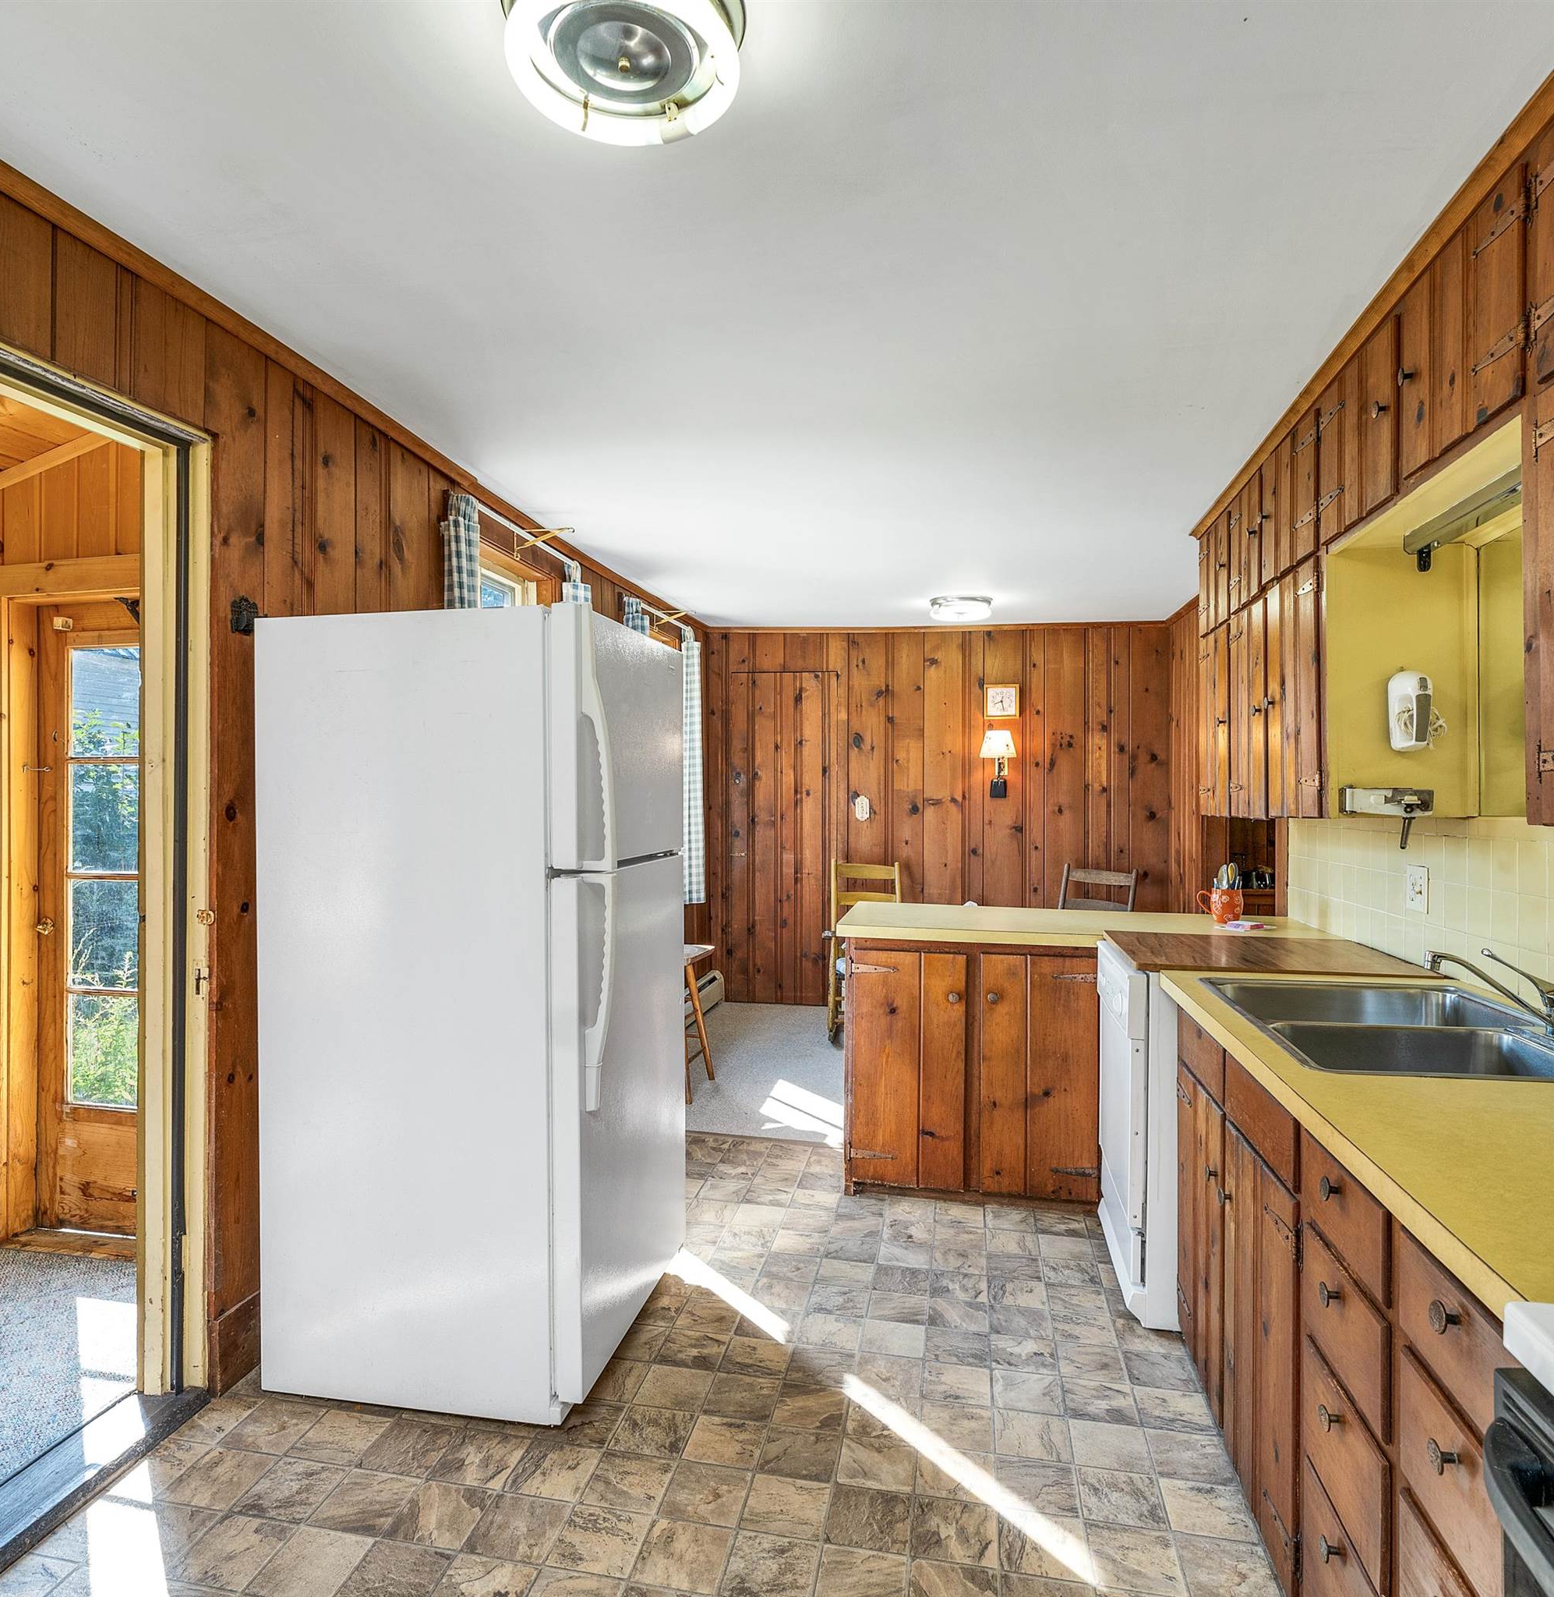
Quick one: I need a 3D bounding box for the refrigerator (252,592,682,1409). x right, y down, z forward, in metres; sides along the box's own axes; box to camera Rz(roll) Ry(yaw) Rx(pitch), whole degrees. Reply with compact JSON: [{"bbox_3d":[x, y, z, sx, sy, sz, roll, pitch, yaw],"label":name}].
[{"bbox_3d":[-0.691,0.457,2.350,0.785,1.710,0.710,0,0,12],"label":"refrigerator"}]

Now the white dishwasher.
[{"bbox_3d":[1.265,0.868,2.527,0.670,0.880,0.610,0,0,12],"label":"white dishwasher"}]

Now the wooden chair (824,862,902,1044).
[{"bbox_3d":[0.563,0.827,5.240,0.430,1.000,0.500,0,0,29],"label":"wooden chair"}]

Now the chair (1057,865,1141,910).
[{"bbox_3d":[1.527,0.837,4.805,0.500,0.970,0.430,0,0,-35],"label":"chair"}]

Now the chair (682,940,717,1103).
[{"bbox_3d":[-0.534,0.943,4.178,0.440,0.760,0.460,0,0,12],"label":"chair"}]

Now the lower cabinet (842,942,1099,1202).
[{"bbox_3d":[0.706,0.892,3.295,0.854,0.845,0.590,0,0,12],"label":"lower cabinet"}]

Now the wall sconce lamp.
[{"bbox_3d":[1.333,-0.210,5.648,0.220,0.420,0.230,0,0,12],"label":"wall sconce lamp"}]

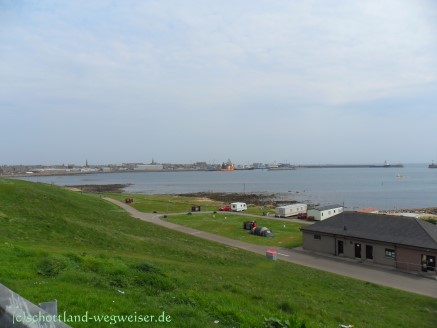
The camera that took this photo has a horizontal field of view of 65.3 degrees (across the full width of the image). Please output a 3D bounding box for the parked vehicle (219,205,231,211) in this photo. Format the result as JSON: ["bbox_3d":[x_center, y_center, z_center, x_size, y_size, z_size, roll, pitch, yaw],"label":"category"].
[{"bbox_3d":[2.100,13.100,100.500,4.200,1.500,1.750,0,0,-38],"label":"parked vehicle"}]

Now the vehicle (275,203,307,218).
[{"bbox_3d":[19.500,12.350,90.600,10.200,2.800,3.000,0,0,-44],"label":"vehicle"}]

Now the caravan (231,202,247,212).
[{"bbox_3d":[6.050,12.420,99.200,2.200,2.600,4.900,0,0,44],"label":"caravan"}]

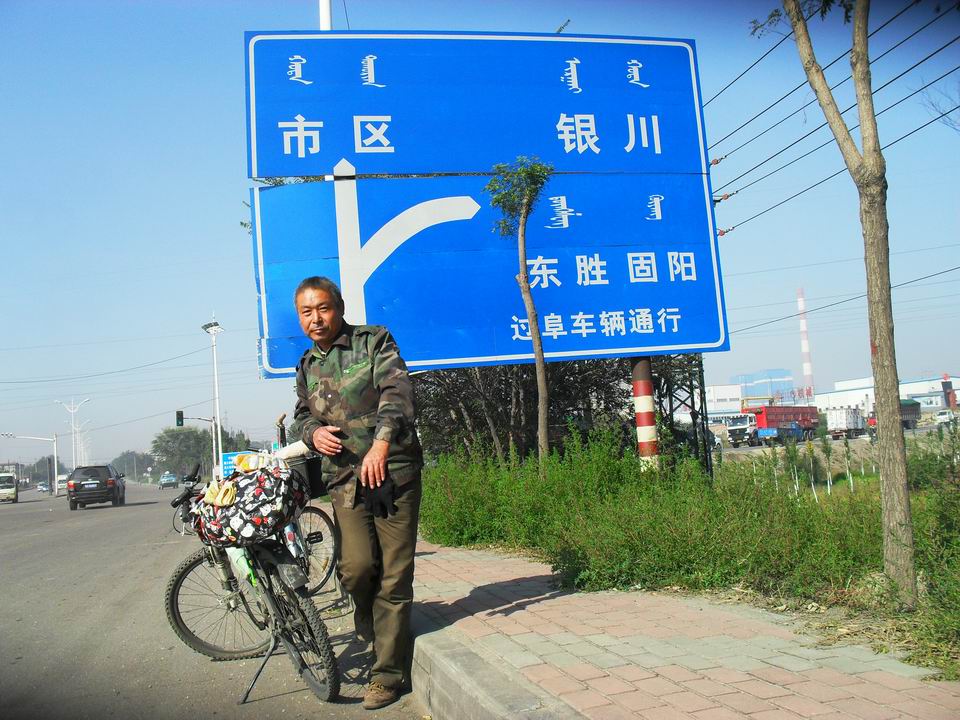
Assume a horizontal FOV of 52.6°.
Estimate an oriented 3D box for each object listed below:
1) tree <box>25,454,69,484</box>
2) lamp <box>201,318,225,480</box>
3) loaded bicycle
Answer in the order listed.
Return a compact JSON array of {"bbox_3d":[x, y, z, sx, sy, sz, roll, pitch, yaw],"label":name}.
[{"bbox_3d":[-94.011,23.994,210.398,9.000,7.800,8.500,-3,-6,0],"label":"tree"},{"bbox_3d":[-13.946,2.348,51.469,1.150,9.200,1.100,3,-8,-45],"label":"lamp"},{"bbox_3d":[-1.089,1.011,4.735,0.620,1.080,1.570,0,-7,-29],"label":"loaded bicycle"}]

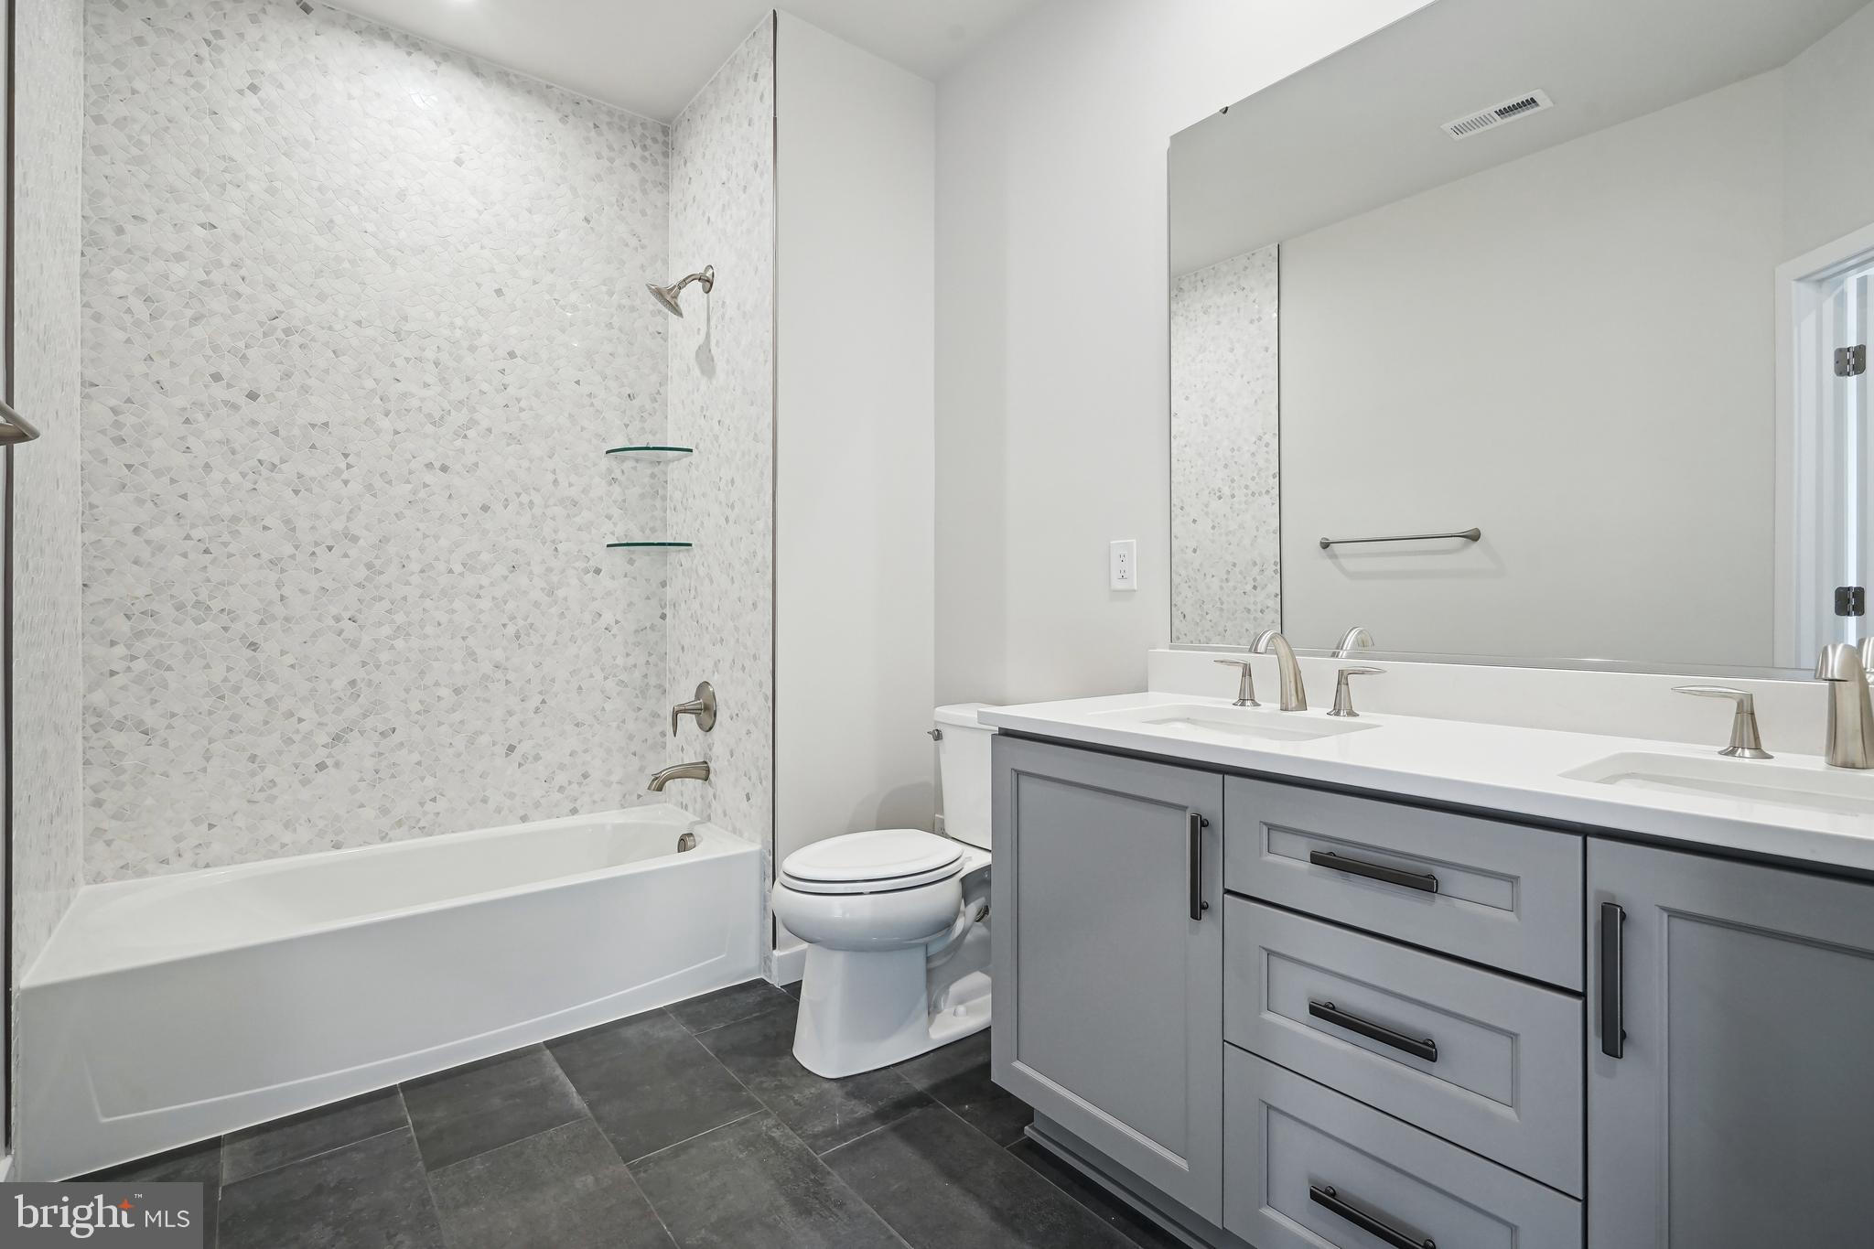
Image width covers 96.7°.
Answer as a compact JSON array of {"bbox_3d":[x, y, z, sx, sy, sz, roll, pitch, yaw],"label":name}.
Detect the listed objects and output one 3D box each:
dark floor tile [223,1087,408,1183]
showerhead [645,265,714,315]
[{"bbox_3d":[-1.276,1.050,1.720,0.300,0.010,0.198,0,1,-39],"label":"dark floor tile"},{"bbox_3d":[-0.815,-1.068,2.637,0.205,0.188,0.137,0,0,-39],"label":"showerhead"}]

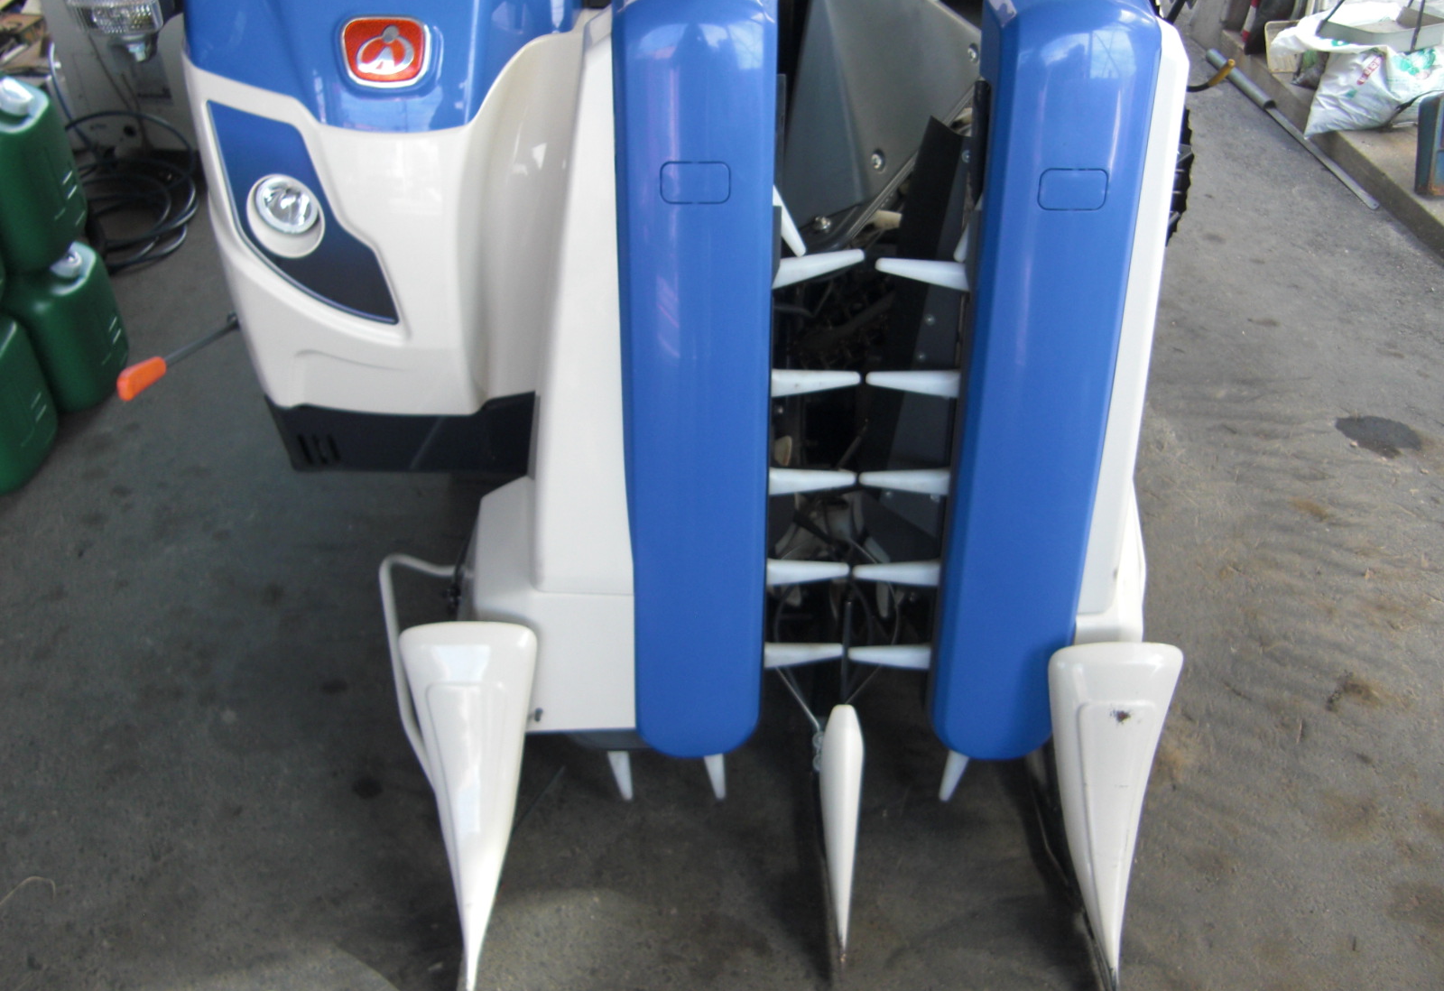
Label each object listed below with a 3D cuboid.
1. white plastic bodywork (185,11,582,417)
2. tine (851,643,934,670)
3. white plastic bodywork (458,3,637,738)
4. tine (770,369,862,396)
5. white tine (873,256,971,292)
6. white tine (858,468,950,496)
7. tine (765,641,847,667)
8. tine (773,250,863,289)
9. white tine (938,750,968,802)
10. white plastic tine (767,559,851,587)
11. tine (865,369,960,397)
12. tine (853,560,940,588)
[{"bbox_3d":[-0.400,-0.380,1.591,0.530,0.475,0.290,0,41,0],"label":"white plastic bodywork"},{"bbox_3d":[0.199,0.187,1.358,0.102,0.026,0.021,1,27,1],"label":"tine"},{"bbox_3d":[-0.237,-0.125,1.460,0.250,0.885,0.200,0,24,0],"label":"white plastic bodywork"},{"bbox_3d":[0.106,-0.131,1.354,0.111,0.031,0.022,-2,24,1],"label":"tine"},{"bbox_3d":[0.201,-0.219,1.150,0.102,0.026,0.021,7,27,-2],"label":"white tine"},{"bbox_3d":[0.222,-0.017,1.405,0.117,0.031,0.022,1,24,-1],"label":"white tine"},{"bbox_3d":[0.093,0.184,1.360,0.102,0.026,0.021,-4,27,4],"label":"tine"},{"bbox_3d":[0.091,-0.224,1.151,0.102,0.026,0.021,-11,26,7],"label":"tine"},{"bbox_3d":[0.314,0.367,1.581,0.031,0.119,0.022,8,24,-4],"label":"white tine"},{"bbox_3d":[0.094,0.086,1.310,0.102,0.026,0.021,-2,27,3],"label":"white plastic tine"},{"bbox_3d":[0.224,-0.130,1.354,0.117,0.031,0.022,1,24,-1],"label":"tine"},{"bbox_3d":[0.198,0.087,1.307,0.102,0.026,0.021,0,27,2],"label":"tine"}]

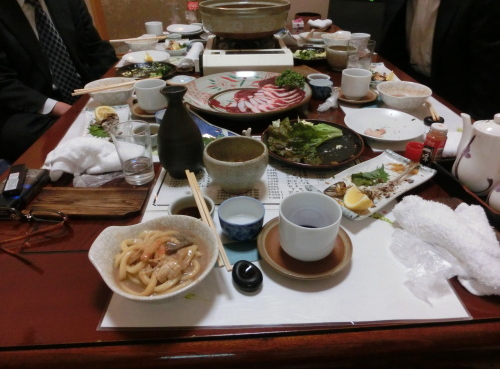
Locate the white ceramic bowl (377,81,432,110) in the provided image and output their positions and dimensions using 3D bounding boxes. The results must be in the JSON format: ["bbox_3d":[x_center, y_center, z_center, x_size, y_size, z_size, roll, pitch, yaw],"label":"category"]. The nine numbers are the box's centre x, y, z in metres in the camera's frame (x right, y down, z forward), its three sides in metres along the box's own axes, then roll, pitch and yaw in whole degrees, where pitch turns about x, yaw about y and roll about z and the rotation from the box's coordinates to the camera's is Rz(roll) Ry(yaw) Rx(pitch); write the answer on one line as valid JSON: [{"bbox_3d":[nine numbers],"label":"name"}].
[{"bbox_3d":[0.419,-0.240,0.953,0.139,0.048,0.139,0,33,0],"label":"white ceramic bowl"}]

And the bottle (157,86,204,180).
[{"bbox_3d":[-0.128,-0.092,0.638,0.085,0.168,0.085,0,34,0],"label":"bottle"}]

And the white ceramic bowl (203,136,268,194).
[{"bbox_3d":[-0.024,-0.031,0.629,0.112,0.076,0.112,0,34,0],"label":"white ceramic bowl"}]

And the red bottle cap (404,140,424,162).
[{"bbox_3d":[0.299,-0.059,0.632,0.031,0.024,0.031,0,34,0],"label":"red bottle cap"}]

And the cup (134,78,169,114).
[{"bbox_3d":[-0.256,-0.229,0.916,0.082,0.070,0.082,0,34,0],"label":"cup"}]

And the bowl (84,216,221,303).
[{"bbox_3d":[-0.121,0.104,0.451,0.166,0.052,0.145,6,35,9],"label":"bowl"}]

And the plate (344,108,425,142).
[{"bbox_3d":[0.312,-0.134,0.812,0.178,0.023,0.178,0,33,0],"label":"plate"}]

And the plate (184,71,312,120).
[{"bbox_3d":[-0.003,-0.238,0.958,0.344,0.049,0.344,0,34,0],"label":"plate"}]

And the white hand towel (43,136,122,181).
[{"bbox_3d":[-0.302,-0.052,0.661,0.168,0.050,0.092,-8,34,-13],"label":"white hand towel"}]

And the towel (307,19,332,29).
[{"bbox_3d":[0.393,-0.908,1.950,0.145,0.047,0.100,0,33,0],"label":"towel"}]

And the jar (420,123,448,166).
[{"bbox_3d":[0.365,-0.080,0.681,0.041,0.075,0.041,0,33,0],"label":"jar"}]

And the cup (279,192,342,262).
[{"bbox_3d":[0.077,0.058,0.455,0.078,0.064,0.078,0,33,0],"label":"cup"}]

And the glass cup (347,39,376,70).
[{"bbox_3d":[0.372,-0.414,1.161,0.087,0.115,0.087,0,33,0],"label":"glass cup"}]

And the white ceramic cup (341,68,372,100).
[{"bbox_3d":[0.300,-0.283,0.990,0.082,0.070,0.082,0,34,0],"label":"white ceramic cup"}]

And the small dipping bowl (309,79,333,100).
[{"bbox_3d":[0.206,-0.278,1.020,0.069,0.044,0.069,0,34,0],"label":"small dipping bowl"}]

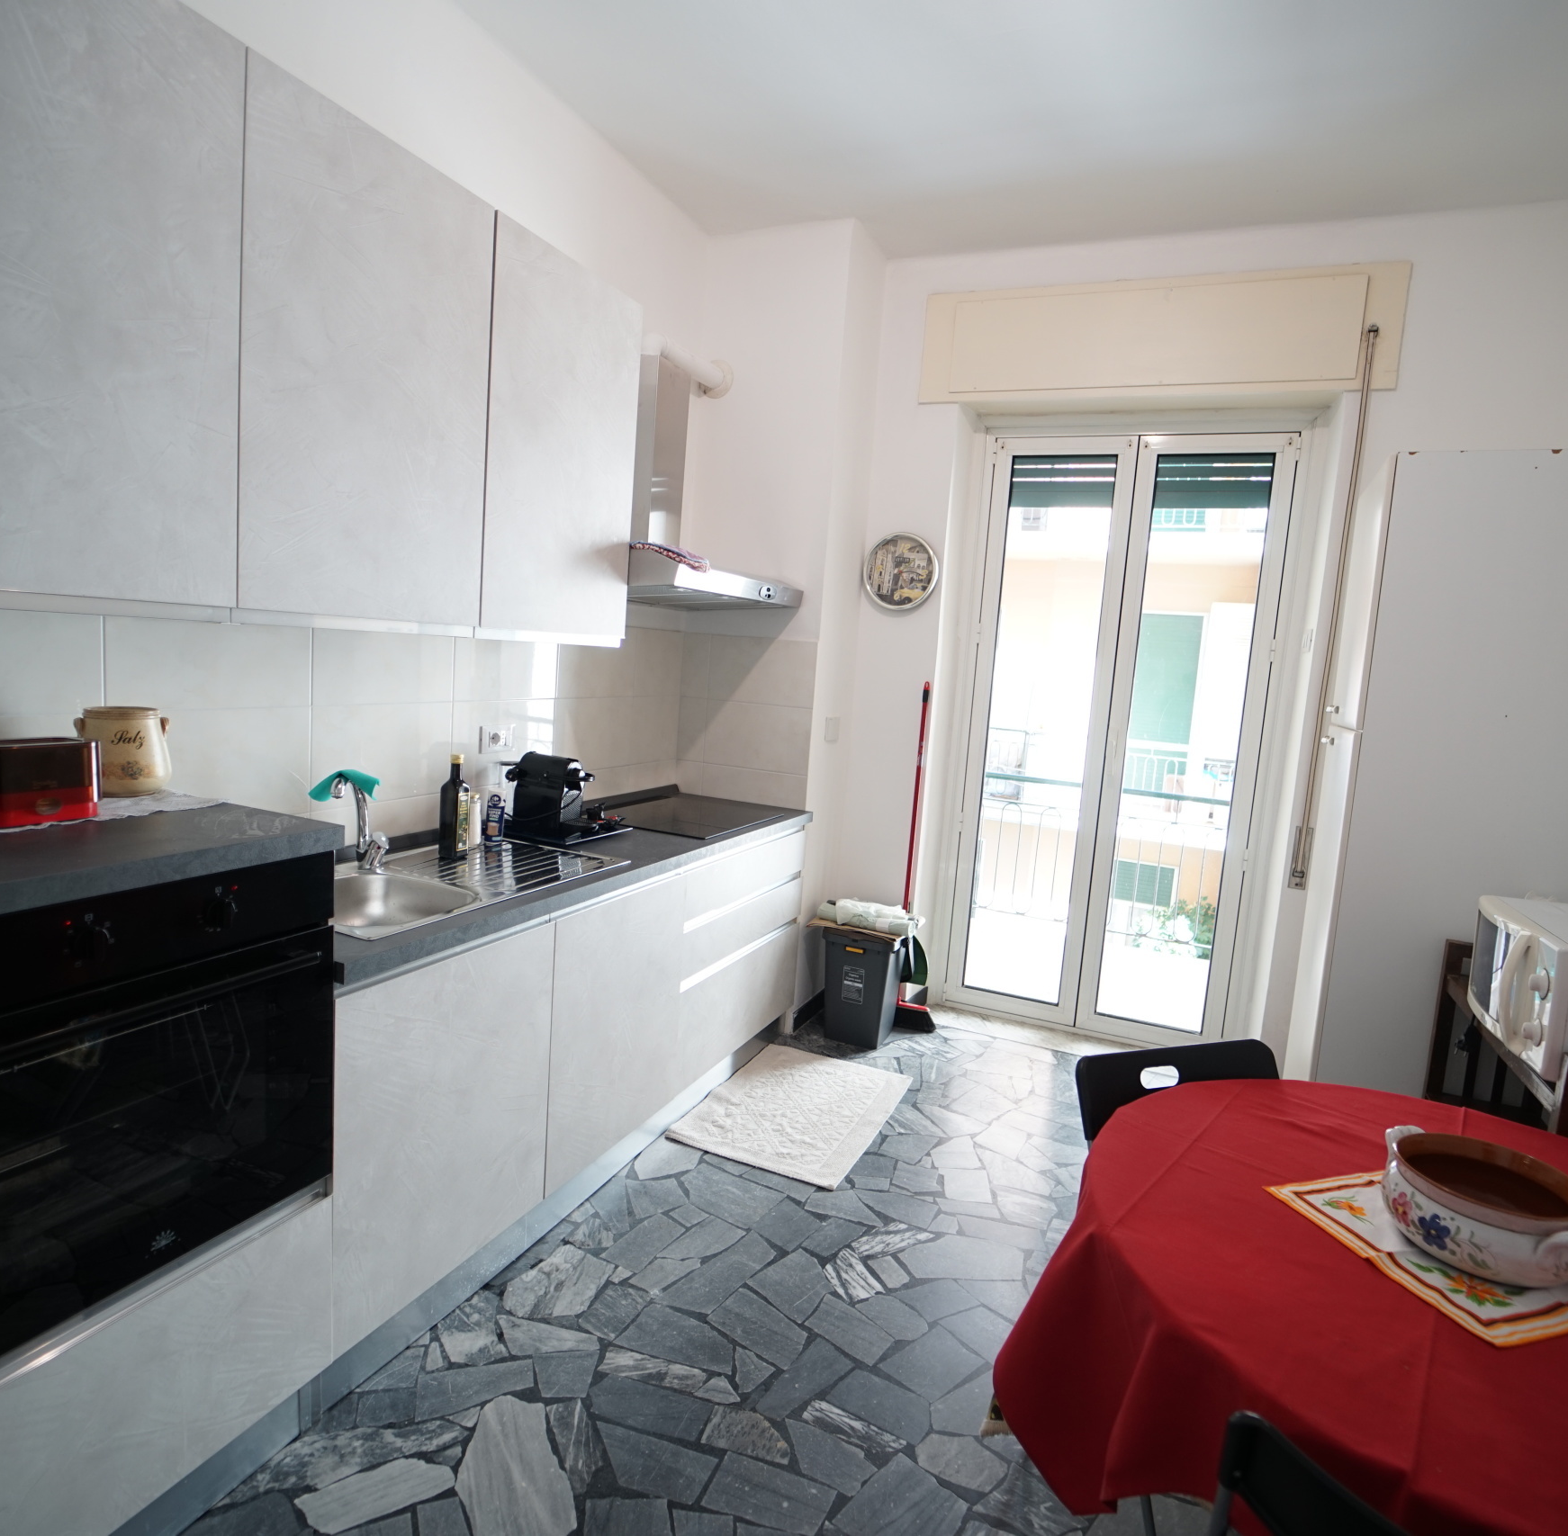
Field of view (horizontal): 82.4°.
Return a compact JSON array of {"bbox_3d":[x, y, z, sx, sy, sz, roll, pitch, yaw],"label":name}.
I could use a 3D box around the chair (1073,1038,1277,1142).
[{"bbox_3d":[0.840,0.978,1.628,0.464,0.776,0.474,2,7,-19],"label":"chair"}]

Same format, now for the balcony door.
[{"bbox_3d":[1.307,-0.102,3.653,1.141,2.439,0.080,7,8,19],"label":"balcony door"}]

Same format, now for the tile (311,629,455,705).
[{"bbox_3d":[-1.050,-0.293,2.394,0.012,0.260,0.461,7,8,25],"label":"tile"}]

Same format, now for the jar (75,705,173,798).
[{"bbox_3d":[-1.289,-0.032,1.739,0.150,0.163,0.145,-2,9,-37],"label":"jar"}]

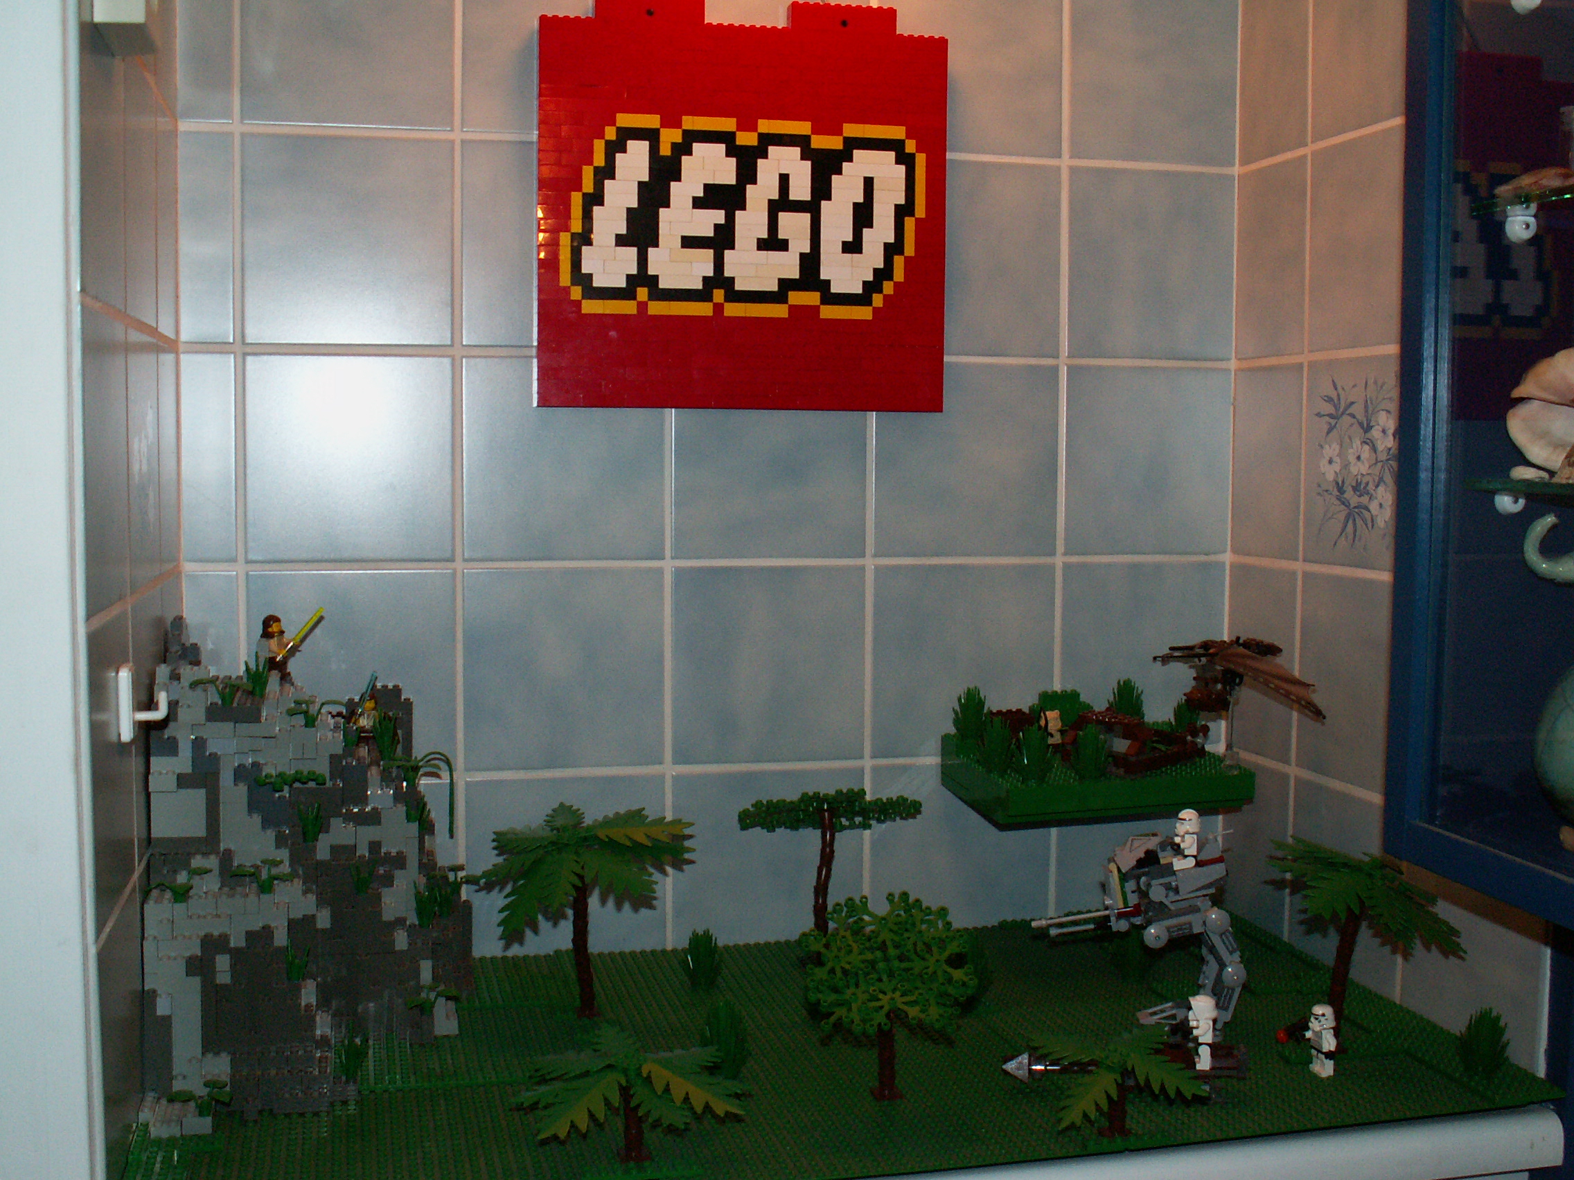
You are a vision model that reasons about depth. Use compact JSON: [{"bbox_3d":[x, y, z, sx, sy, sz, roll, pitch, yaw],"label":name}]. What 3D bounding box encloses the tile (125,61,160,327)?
[{"bbox_3d":[-0.381,-0.230,1.037,0.008,0.148,0.148,-1,4,-13],"label":"tile"}]

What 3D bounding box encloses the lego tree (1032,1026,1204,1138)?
[{"bbox_3d":[0.181,0.268,0.965,0.095,0.055,0.095,-1,4,-13],"label":"lego tree"}]

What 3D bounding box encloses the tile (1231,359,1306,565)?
[{"bbox_3d":[0.377,-0.099,1.374,0.010,0.152,0.108,-1,5,-14],"label":"tile"}]

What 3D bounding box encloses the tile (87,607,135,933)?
[{"bbox_3d":[-0.348,0.088,0.905,0.010,0.152,0.152,-1,5,-13],"label":"tile"}]

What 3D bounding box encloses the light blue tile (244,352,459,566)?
[{"bbox_3d":[-0.315,-0.095,1.278,0.152,0.152,0.010,-1,5,-13],"label":"light blue tile"}]

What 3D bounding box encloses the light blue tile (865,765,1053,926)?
[{"bbox_3d":[0.135,0.203,1.387,0.149,0.141,0.008,-1,5,-13],"label":"light blue tile"}]

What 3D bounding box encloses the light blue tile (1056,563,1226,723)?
[{"bbox_3d":[0.286,0.052,1.427,0.144,0.152,0.010,-1,5,-13],"label":"light blue tile"}]

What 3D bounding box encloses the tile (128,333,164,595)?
[{"bbox_3d":[-0.378,-0.075,1.032,0.008,0.149,0.150,-1,5,-13],"label":"tile"}]

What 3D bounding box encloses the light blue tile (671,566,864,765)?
[{"bbox_3d":[-0.013,0.056,1.339,0.149,0.149,0.008,-1,5,-13],"label":"light blue tile"}]

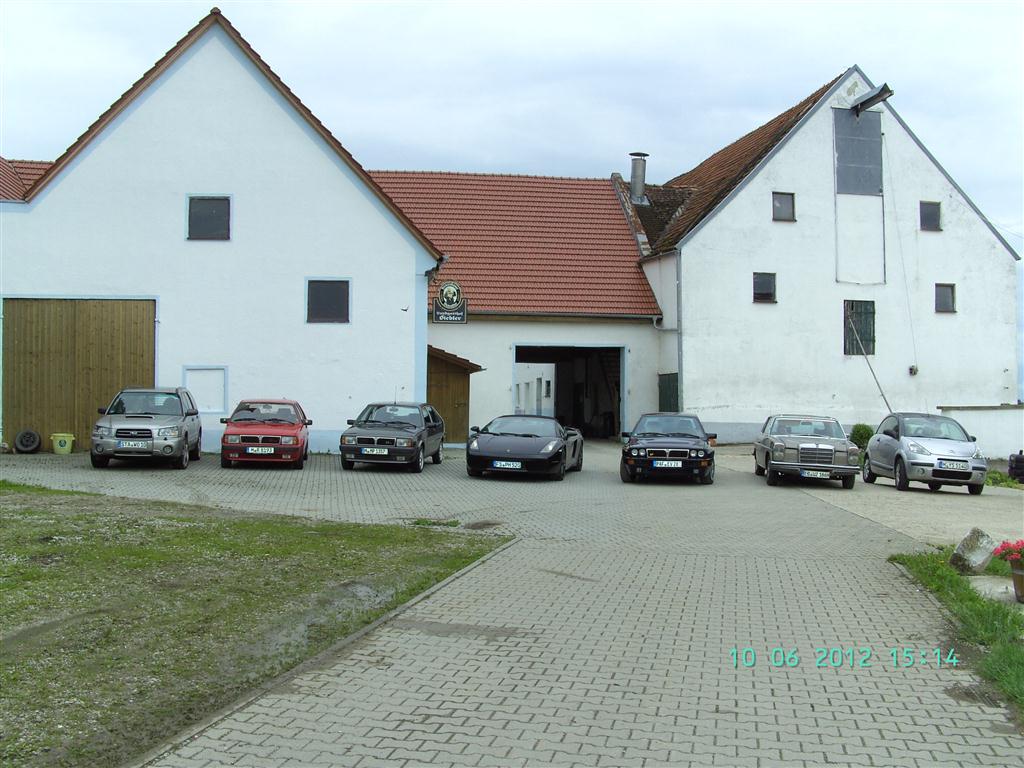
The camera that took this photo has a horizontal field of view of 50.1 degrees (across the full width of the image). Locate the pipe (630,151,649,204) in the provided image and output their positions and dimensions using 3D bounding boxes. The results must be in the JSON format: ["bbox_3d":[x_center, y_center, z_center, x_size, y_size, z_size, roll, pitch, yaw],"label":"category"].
[{"bbox_3d":[4.831,-7.848,41.800,0.760,1.980,0.760,0,-1,-8],"label":"pipe"}]

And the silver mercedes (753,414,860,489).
[{"bbox_3d":[6.074,1.337,22.930,1.790,1.400,4.680,1,-1,8],"label":"silver mercedes"}]

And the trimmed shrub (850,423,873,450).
[{"bbox_3d":[10.178,1.554,31.800,0.700,0.800,0.700,0,-1,-9],"label":"trimmed shrub"}]

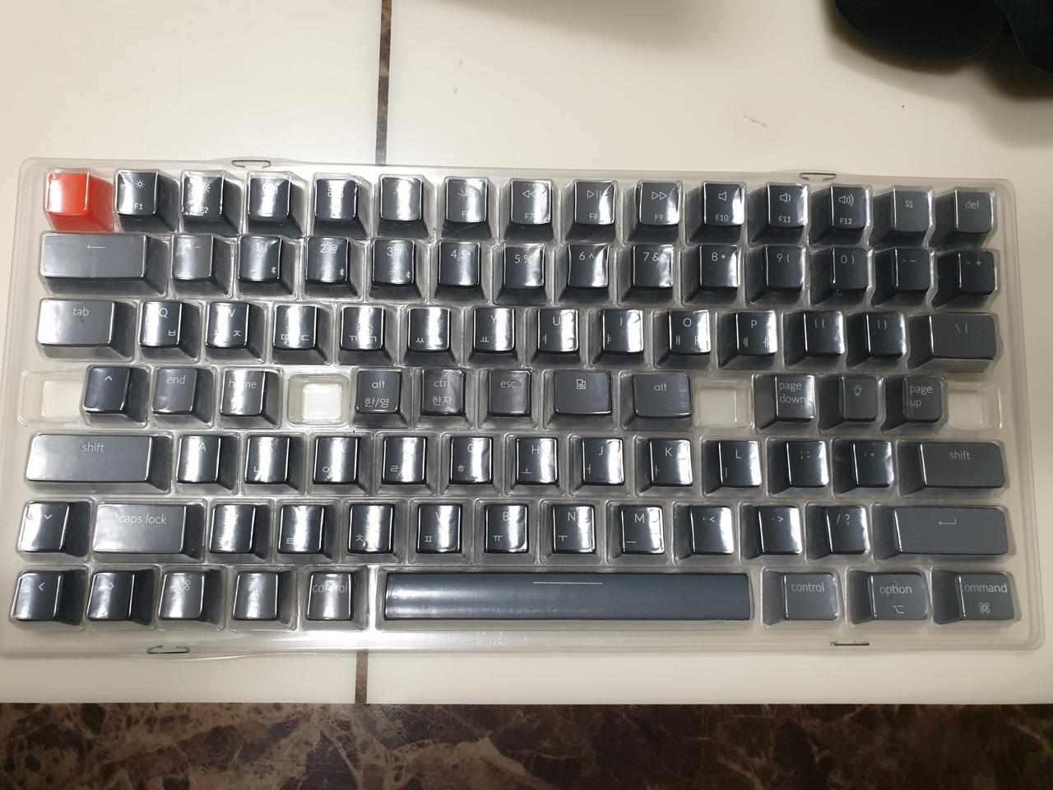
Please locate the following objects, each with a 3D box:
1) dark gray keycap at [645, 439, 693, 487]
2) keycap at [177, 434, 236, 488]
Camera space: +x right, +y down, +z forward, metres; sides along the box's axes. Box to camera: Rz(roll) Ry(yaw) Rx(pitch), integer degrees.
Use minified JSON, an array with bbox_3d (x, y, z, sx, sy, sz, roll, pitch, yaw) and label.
[{"bbox_3d":[0.046,0.023,0.258,0.018,0.009,0.018,1,82,-3],"label":"dark gray keycap"},{"bbox_3d":[-0.102,0.022,0.251,0.018,0.009,0.018,1,82,-3],"label":"keycap"}]

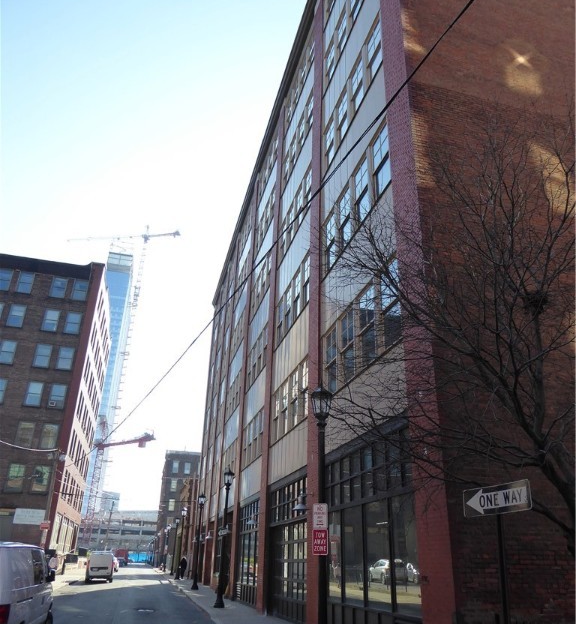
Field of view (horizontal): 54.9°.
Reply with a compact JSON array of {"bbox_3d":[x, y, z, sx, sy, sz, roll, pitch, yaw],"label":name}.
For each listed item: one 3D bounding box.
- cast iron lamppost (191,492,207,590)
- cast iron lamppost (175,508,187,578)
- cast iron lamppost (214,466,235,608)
[{"bbox_3d":[-5.310,13.669,33.276,0.440,5.300,0.440,8,-25,-13],"label":"cast iron lamppost"},{"bbox_3d":[-8.507,18.384,44.300,0.440,5.300,0.440,8,-25,-13],"label":"cast iron lamppost"},{"bbox_3d":[-2.564,8.951,22.464,0.440,5.300,0.440,8,-25,-13],"label":"cast iron lamppost"}]

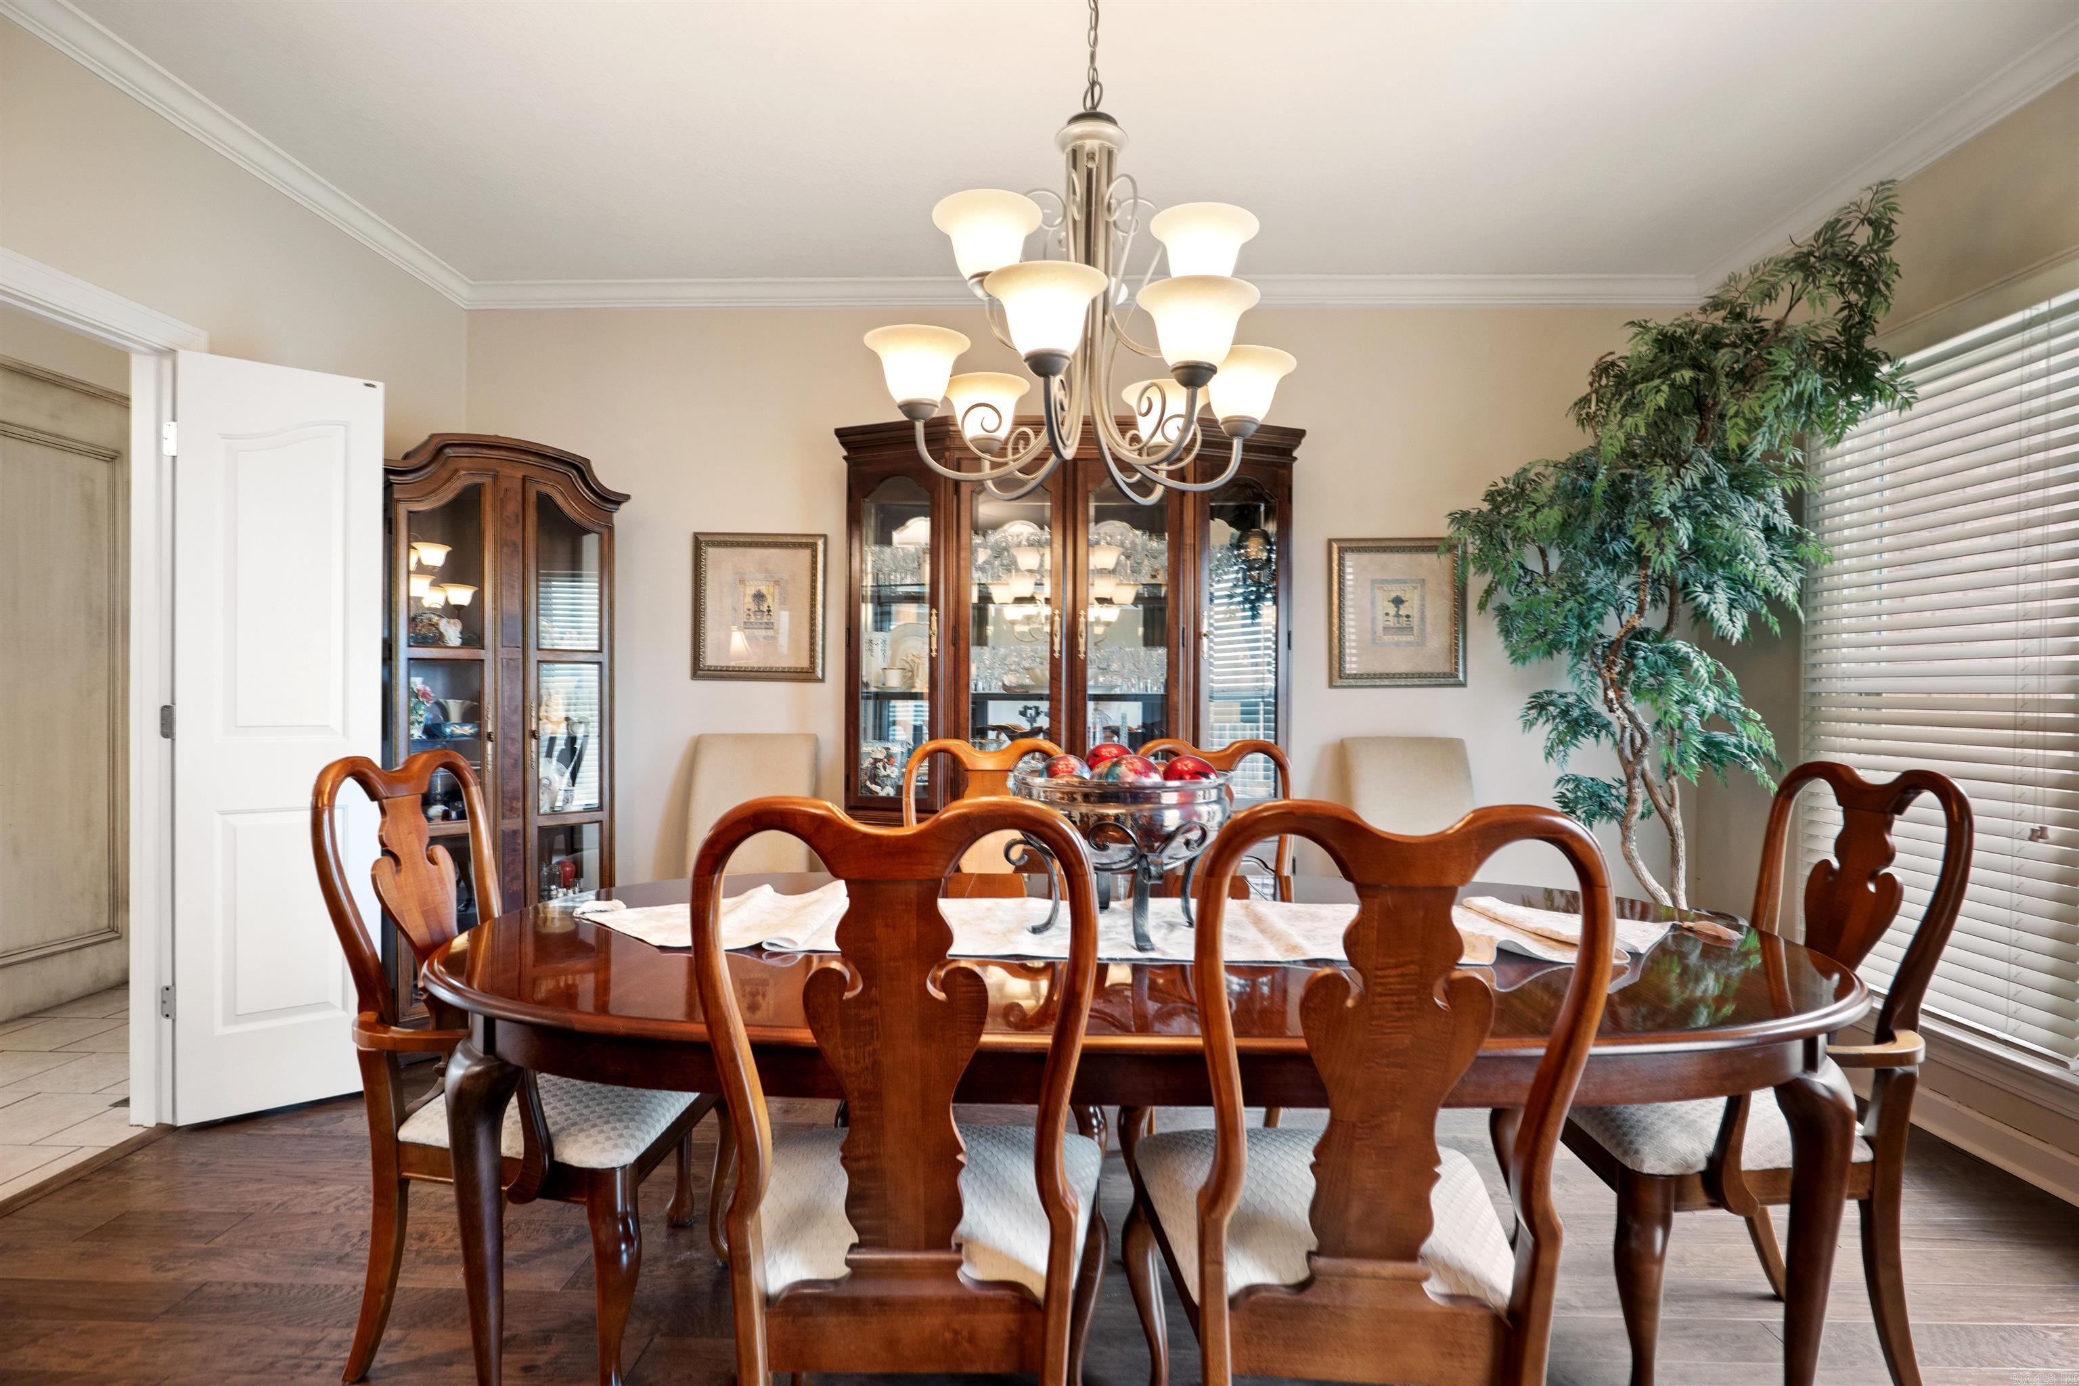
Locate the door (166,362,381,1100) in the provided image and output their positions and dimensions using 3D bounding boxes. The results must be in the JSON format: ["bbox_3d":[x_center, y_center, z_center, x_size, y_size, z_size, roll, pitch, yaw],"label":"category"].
[{"bbox_3d":[-2.083,0.121,2.555,0.445,2.030,0.040,0,0,-33],"label":"door"}]

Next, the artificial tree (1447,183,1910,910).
[{"bbox_3d":[1.800,-0.100,2.720,1.160,2.500,1.000,0,0,0],"label":"artificial tree"}]

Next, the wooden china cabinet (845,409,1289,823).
[{"bbox_3d":[0.113,0.103,3.370,1.680,2.093,0.440,0,0,0],"label":"wooden china cabinet"}]

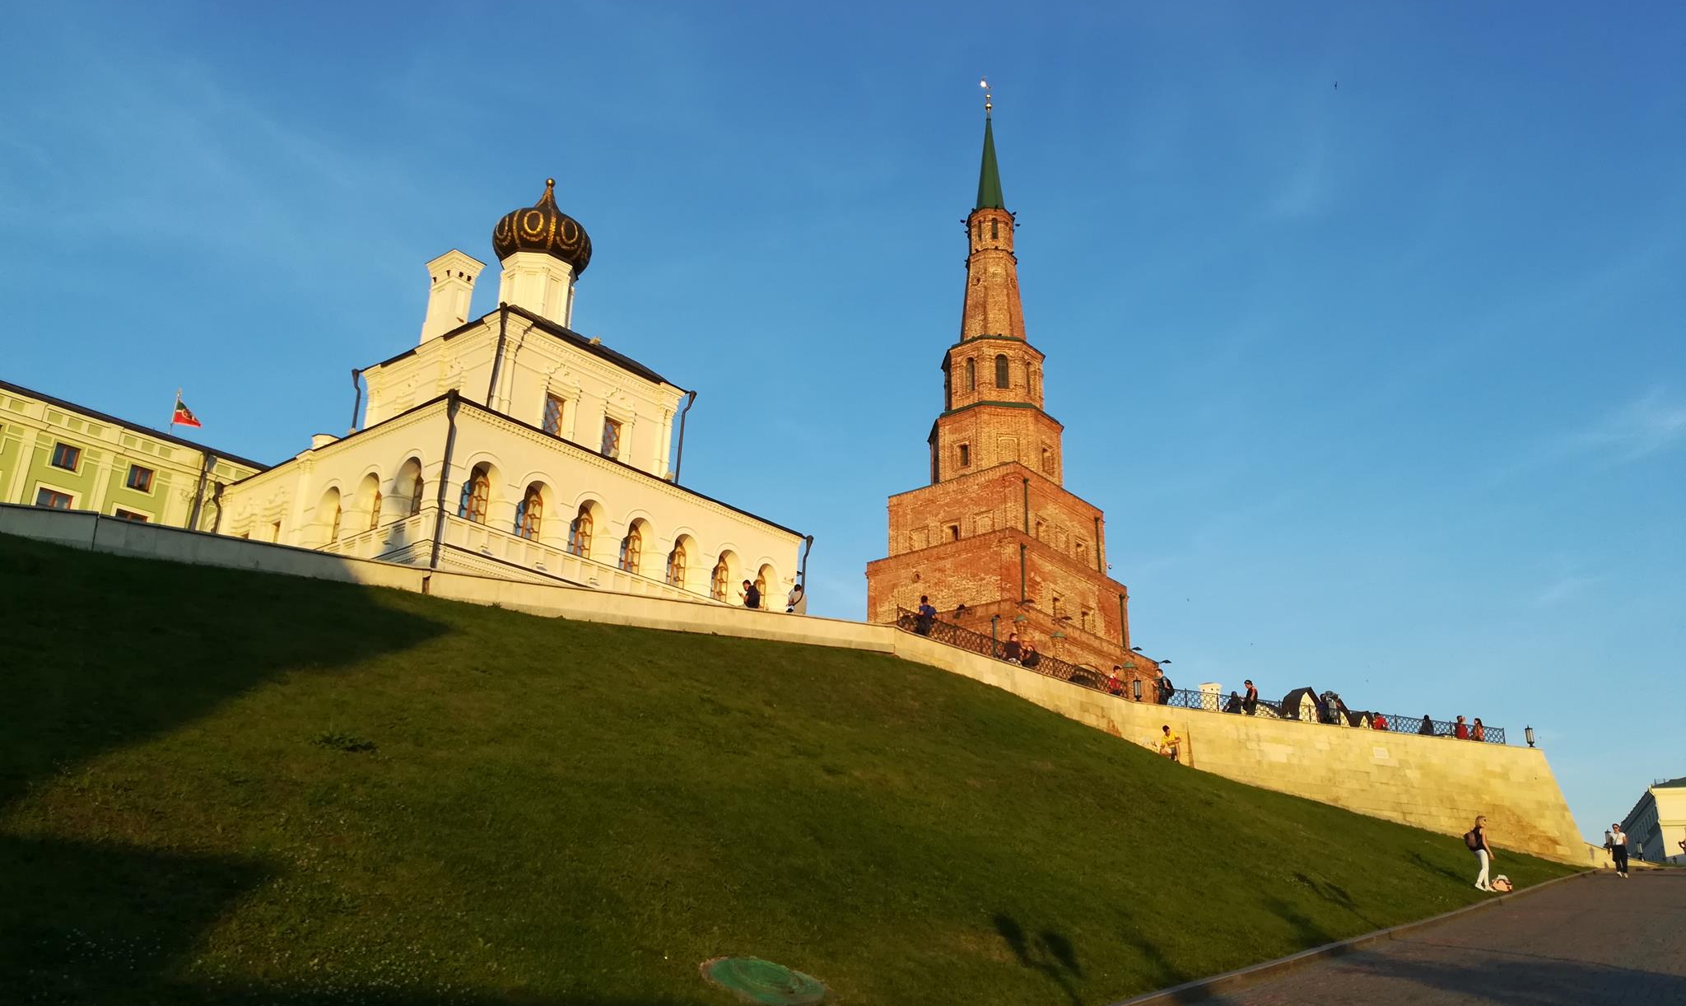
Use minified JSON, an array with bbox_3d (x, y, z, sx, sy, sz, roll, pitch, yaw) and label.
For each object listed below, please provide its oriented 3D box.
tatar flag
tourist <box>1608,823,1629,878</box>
[{"bbox_3d":[-36.519,-5.023,70.500,1.800,1.800,0.400,11,-23,-27],"label":"tatar flag"},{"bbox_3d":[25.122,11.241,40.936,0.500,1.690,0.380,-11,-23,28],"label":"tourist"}]

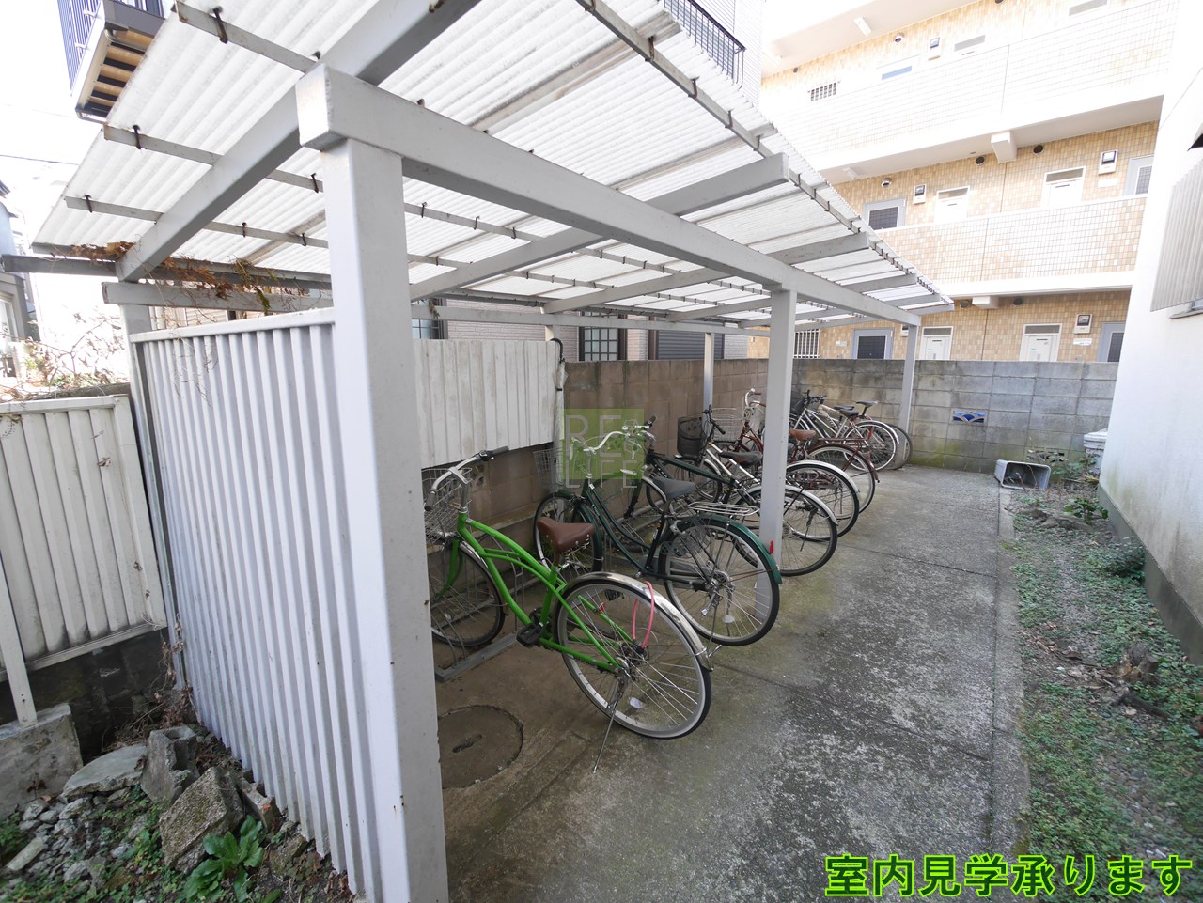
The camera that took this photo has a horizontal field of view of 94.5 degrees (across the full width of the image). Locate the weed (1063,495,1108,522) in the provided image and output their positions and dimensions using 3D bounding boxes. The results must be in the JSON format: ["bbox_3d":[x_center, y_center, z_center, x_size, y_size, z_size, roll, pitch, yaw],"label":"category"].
[{"bbox_3d":[4.175,0.490,4.800,0.290,0.200,0.270,7,12,35],"label":"weed"}]

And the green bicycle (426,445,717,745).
[{"bbox_3d":[-0.379,0.558,2.275,1.760,1.050,0.600,7,17,34],"label":"green bicycle"}]

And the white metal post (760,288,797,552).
[{"bbox_3d":[0.949,0.058,3.038,0.100,1.790,0.100,7,12,35],"label":"white metal post"}]

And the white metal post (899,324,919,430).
[{"bbox_3d":[3.912,-0.685,7.134,0.100,1.790,0.100,7,12,35],"label":"white metal post"}]

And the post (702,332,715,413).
[{"bbox_3d":[1.119,-0.393,5.886,0.075,1.670,0.075,7,12,35],"label":"post"}]

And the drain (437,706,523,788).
[{"bbox_3d":[-0.522,1.130,2.147,0.450,0.030,0.450,0,10,0],"label":"drain"}]

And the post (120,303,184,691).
[{"bbox_3d":[-1.624,0.204,2.066,0.075,1.460,0.075,7,12,35],"label":"post"}]

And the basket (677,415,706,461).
[{"bbox_3d":[0.752,-0.111,4.668,0.260,0.260,0.330,-2,17,11],"label":"basket"}]

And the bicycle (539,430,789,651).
[{"bbox_3d":[0.181,0.423,3.106,1.750,1.030,0.560,8,13,39],"label":"bicycle"}]

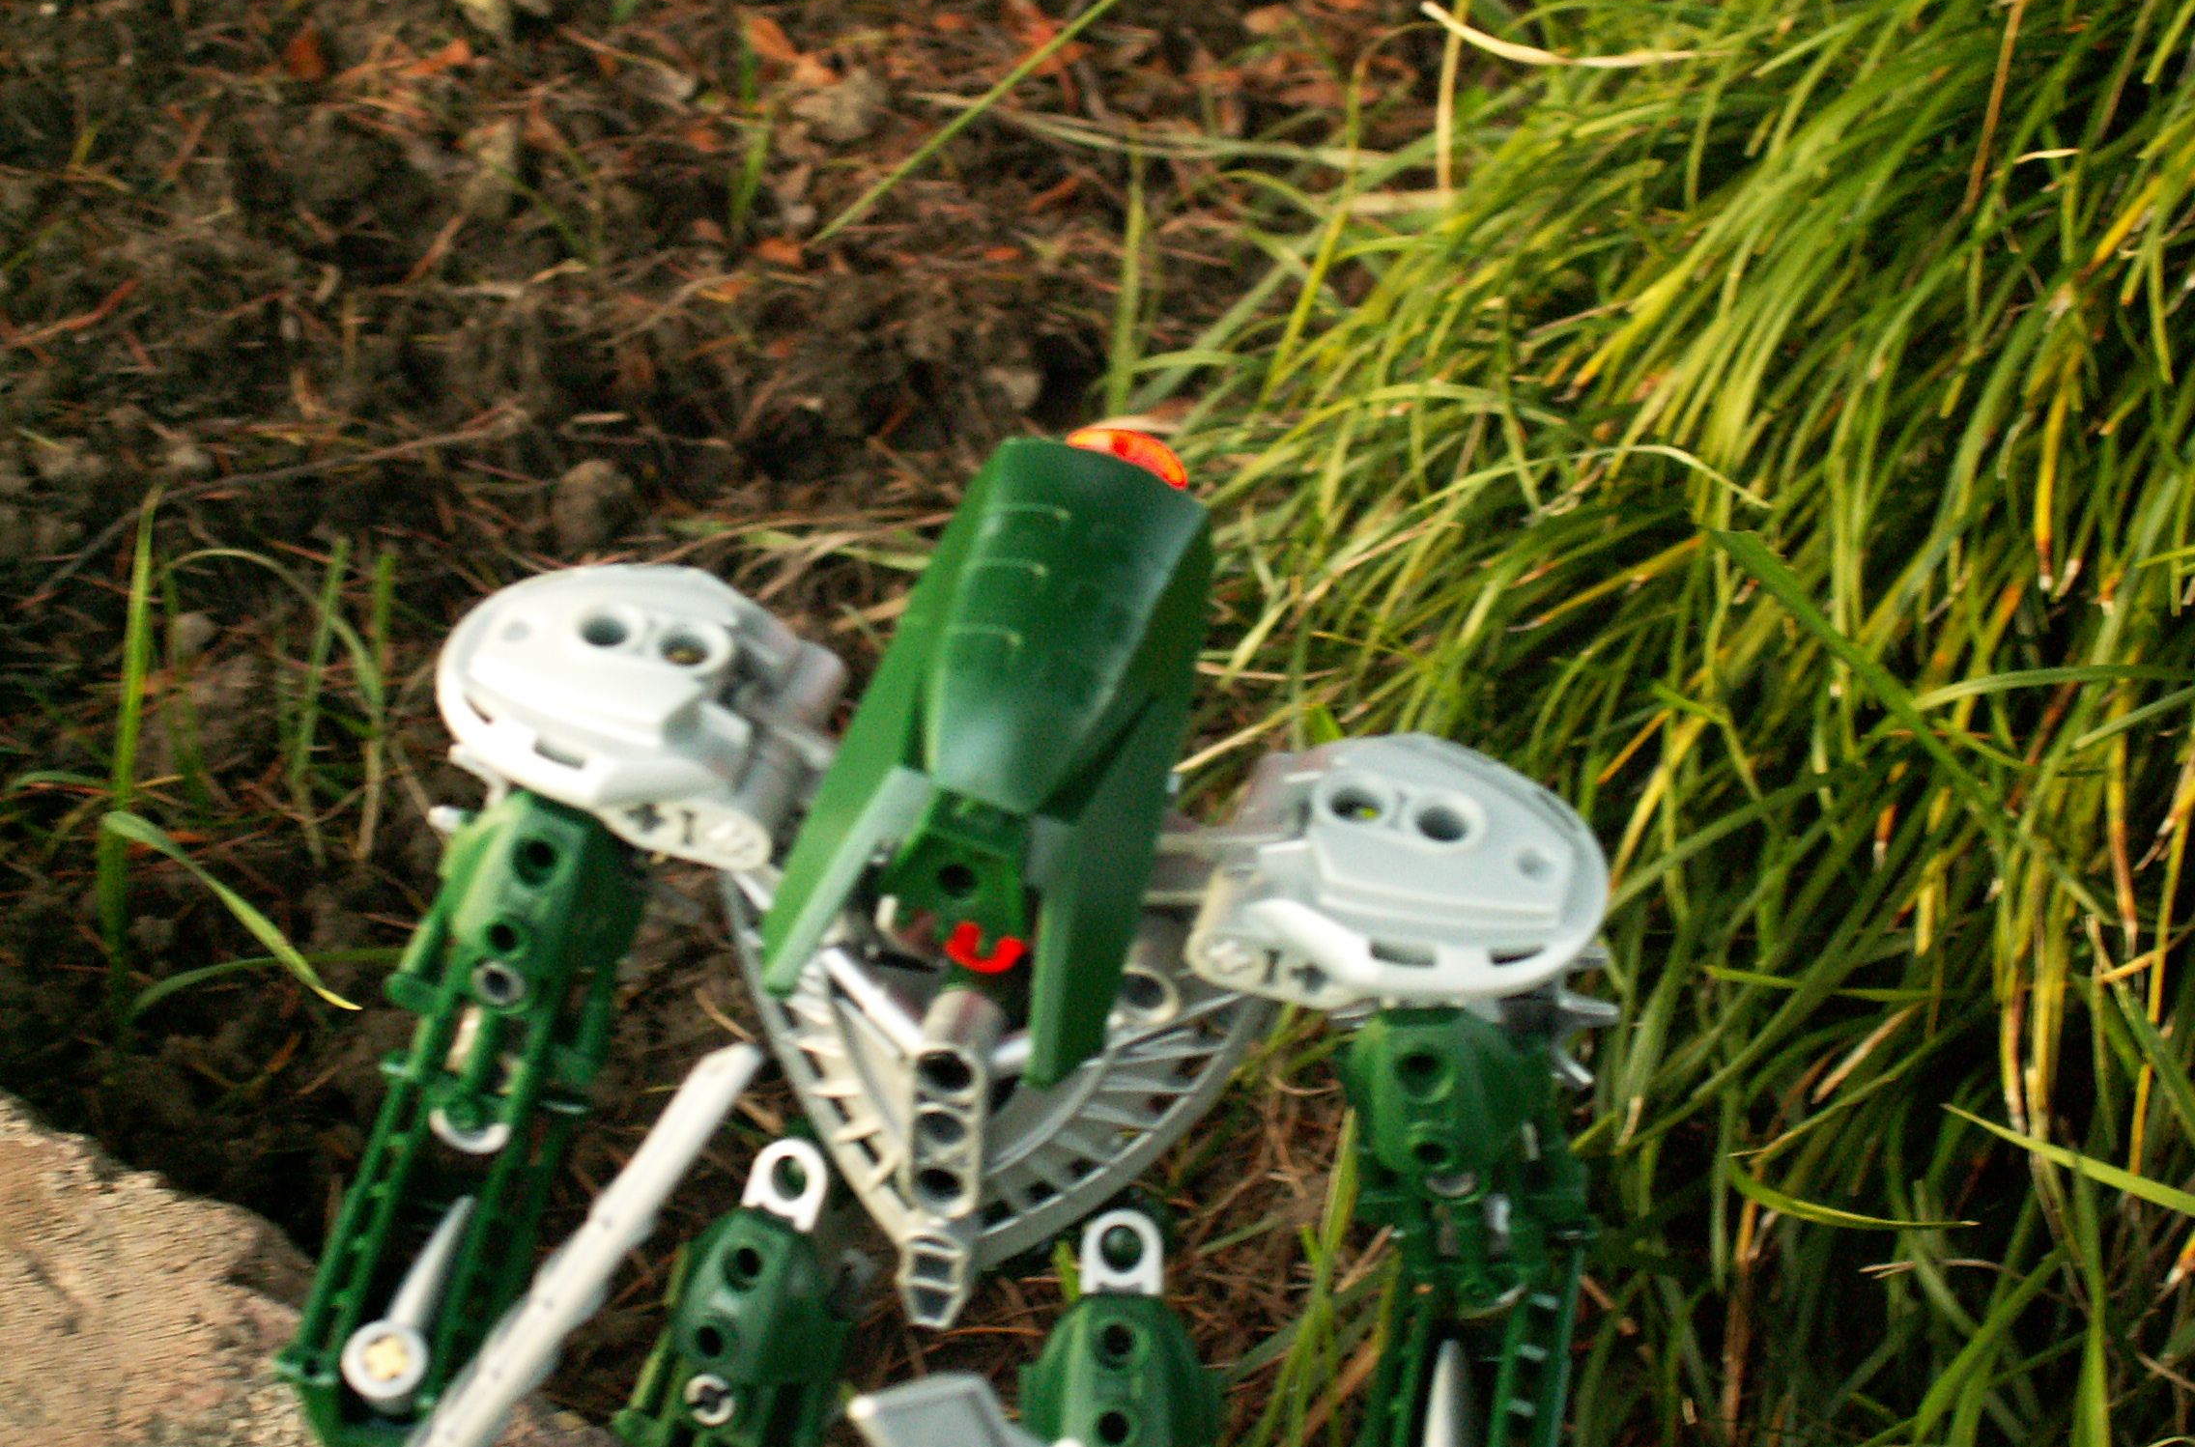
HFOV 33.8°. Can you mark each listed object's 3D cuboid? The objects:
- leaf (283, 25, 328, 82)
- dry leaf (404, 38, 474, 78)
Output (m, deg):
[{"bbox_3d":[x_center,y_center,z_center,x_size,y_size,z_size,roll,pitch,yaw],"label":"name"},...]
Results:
[{"bbox_3d":[-0.147,-0.124,0.671,0.008,0.004,0.012,7,44,0],"label":"leaf"},{"bbox_3d":[-0.123,-0.124,0.673,0.012,0.004,0.006,7,44,0],"label":"dry leaf"}]

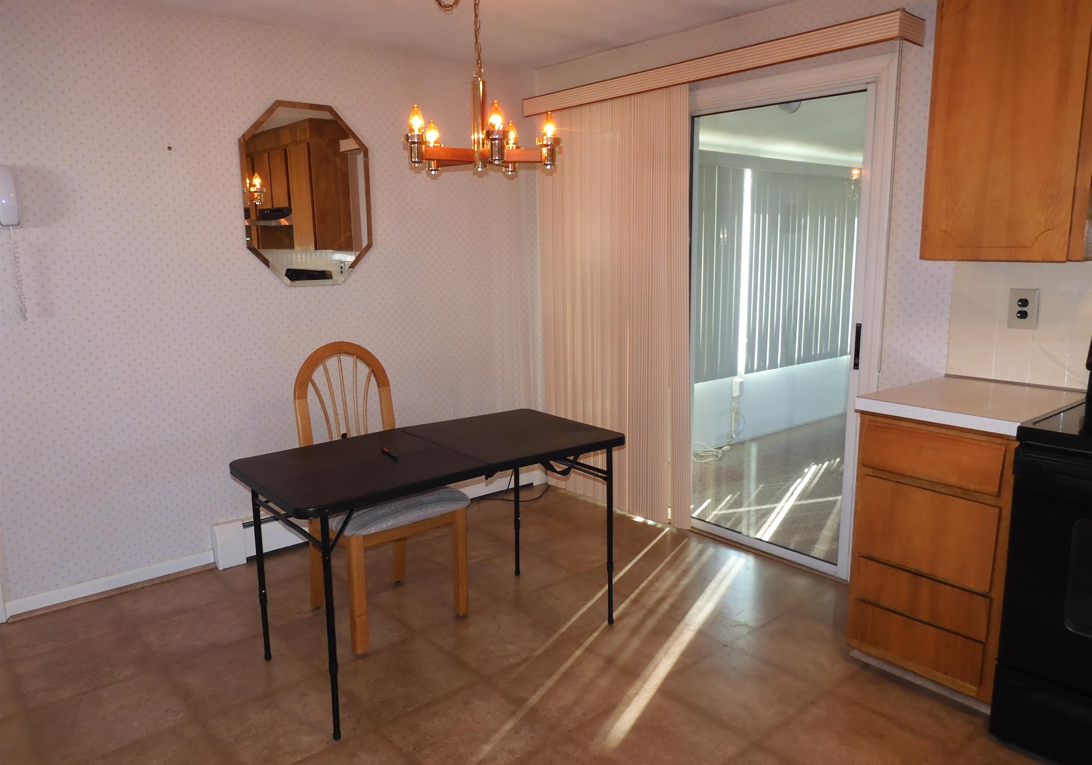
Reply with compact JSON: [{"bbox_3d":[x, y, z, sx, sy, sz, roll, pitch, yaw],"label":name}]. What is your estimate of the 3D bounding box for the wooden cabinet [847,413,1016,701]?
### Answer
[{"bbox_3d":[1.347,0.470,2.433,0.610,0.795,0.445,-10,14,-39],"label":"wooden cabinet"}]

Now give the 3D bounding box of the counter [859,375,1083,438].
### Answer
[{"bbox_3d":[1.335,0.062,2.347,0.631,0.042,0.448,-10,14,-39],"label":"counter"}]

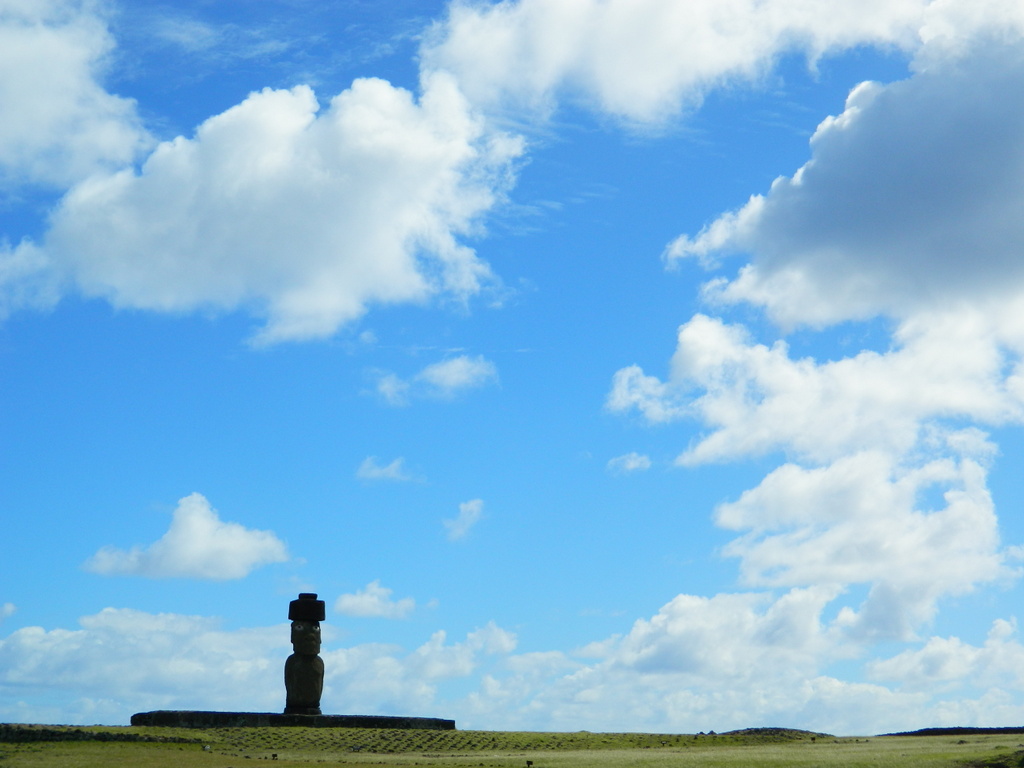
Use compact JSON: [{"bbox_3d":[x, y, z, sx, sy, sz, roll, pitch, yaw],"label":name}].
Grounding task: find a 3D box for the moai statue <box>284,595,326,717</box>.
[{"bbox_3d":[-10.025,13.038,81.592,1.780,5.750,1.720,6,-13,-22],"label":"moai statue"}]

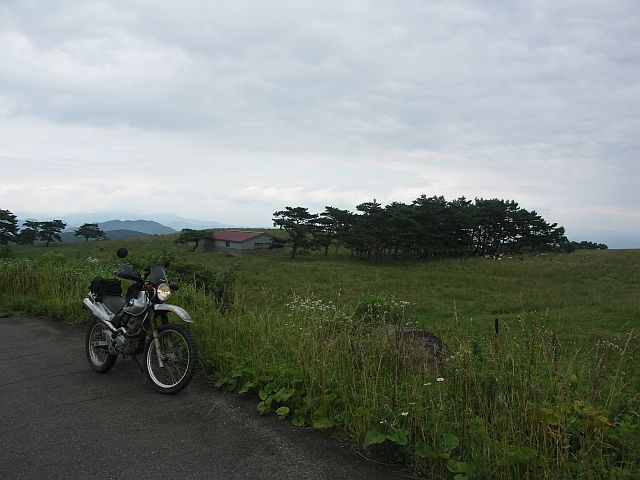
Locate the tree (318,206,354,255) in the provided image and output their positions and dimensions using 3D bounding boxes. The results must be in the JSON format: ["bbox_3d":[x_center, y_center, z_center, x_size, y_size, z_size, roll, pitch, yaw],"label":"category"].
[{"bbox_3d":[3.155,-1.817,99.000,7.080,9.180,6.500,1,1,0],"label":"tree"}]

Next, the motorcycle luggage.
[{"bbox_3d":[-2.498,0.553,6.030,0.320,0.210,0.260,1,-6,39],"label":"motorcycle luggage"}]

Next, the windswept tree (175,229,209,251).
[{"bbox_3d":[-26.598,-0.104,108.000,7.510,4.590,6.500,1,1,0],"label":"windswept tree"}]

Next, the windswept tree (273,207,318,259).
[{"bbox_3d":[-4.401,-1.347,93.000,8.260,9.340,7.500,1,1,0],"label":"windswept tree"}]

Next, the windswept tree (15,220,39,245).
[{"bbox_3d":[-70.866,-1.811,125.000,6.040,5.790,5.500,1,1,0],"label":"windswept tree"}]

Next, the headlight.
[{"bbox_3d":[-1.607,0.534,5.340,0.110,0.185,0.180,2,-6,34],"label":"headlight"}]

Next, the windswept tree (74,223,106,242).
[{"bbox_3d":[-57.630,-1.883,130.000,8.040,5.020,7.000,1,1,0],"label":"windswept tree"}]

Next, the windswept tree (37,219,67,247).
[{"bbox_3d":[-63.038,-1.532,122.000,6.600,6.130,6.000,1,1,0],"label":"windswept tree"}]

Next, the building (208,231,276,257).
[{"bbox_3d":[-15.516,0.710,105.000,8.500,5.100,13.000,0,1,-37],"label":"building"}]

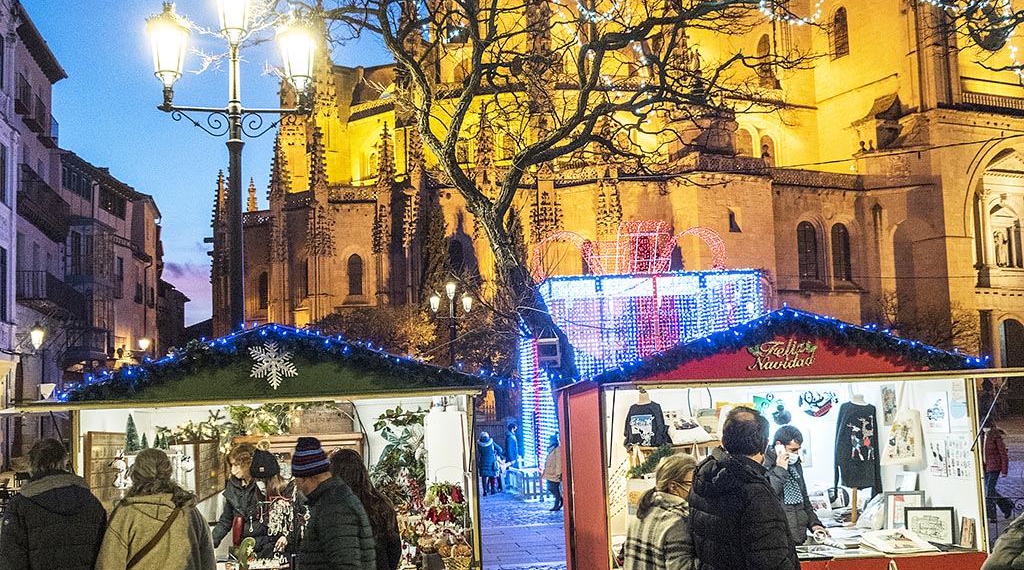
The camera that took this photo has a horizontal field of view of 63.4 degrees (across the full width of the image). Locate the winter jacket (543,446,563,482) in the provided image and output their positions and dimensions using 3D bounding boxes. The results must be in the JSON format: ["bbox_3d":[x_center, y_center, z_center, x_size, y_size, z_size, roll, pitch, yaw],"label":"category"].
[{"bbox_3d":[0.893,3.750,17.400,0.420,0.760,0.520,-7,-8,31],"label":"winter jacket"}]

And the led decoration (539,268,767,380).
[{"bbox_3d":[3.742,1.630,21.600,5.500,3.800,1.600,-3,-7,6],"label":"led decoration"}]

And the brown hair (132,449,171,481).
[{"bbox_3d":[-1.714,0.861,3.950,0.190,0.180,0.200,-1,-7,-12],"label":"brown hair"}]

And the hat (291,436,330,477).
[{"bbox_3d":[-1.019,0.875,4.200,0.210,0.190,0.190,-18,-13,39],"label":"hat"}]

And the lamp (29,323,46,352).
[{"bbox_3d":[-15.467,1.695,27.000,0.470,0.880,0.470,2,-8,-30],"label":"lamp"}]

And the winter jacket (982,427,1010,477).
[{"bbox_3d":[7.822,2.694,13.400,0.330,0.720,0.460,2,-8,-30],"label":"winter jacket"}]

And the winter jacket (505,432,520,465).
[{"bbox_3d":[0.012,4.019,20.300,0.360,0.820,0.500,-3,-7,6],"label":"winter jacket"}]

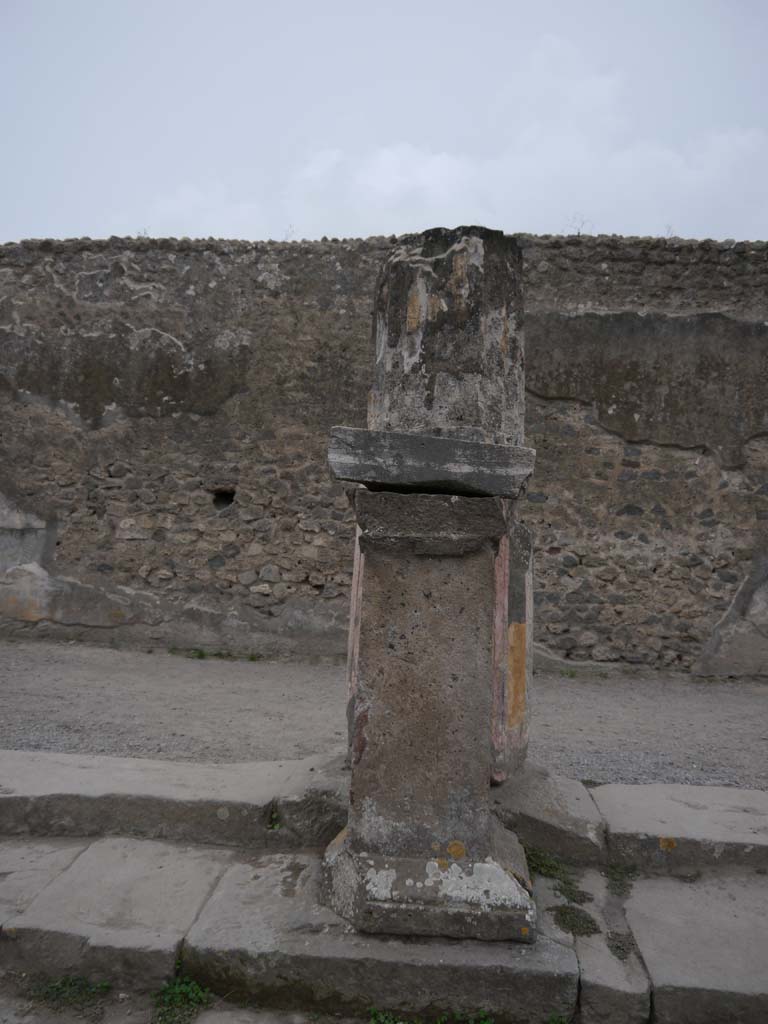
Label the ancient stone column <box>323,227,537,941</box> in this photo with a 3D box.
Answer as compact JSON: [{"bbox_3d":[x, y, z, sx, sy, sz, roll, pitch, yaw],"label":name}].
[{"bbox_3d":[0.201,0.024,2.895,0.724,2.225,1.339,1,2,4],"label":"ancient stone column"}]

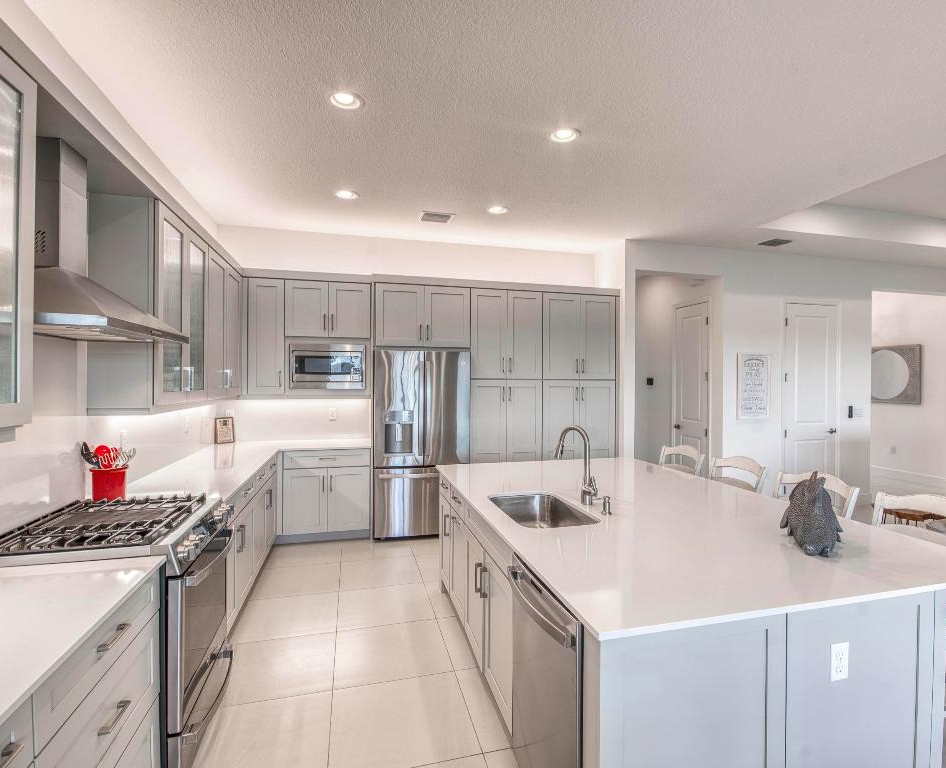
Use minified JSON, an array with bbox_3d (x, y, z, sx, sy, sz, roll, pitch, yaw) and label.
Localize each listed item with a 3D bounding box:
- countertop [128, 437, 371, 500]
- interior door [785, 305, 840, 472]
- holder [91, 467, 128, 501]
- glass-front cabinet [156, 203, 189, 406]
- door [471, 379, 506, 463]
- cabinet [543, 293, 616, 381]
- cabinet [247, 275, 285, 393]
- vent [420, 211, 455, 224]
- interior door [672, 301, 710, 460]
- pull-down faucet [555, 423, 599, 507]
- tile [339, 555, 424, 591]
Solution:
[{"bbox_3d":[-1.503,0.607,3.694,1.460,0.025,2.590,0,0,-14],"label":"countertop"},{"bbox_3d":[4.048,0.283,5.769,0.768,2.443,0.038,0,1,-14],"label":"interior door"},{"bbox_3d":[-1.781,0.498,2.370,0.152,0.165,0.152,0,1,-14],"label":"holder"},{"bbox_3d":[-1.758,-0.387,2.500,0.340,0.980,0.450,0,1,-14],"label":"glass-front cabinet"},{"bbox_3d":[0.161,0.672,4.849,0.378,1.425,0.022,0,1,-14],"label":"door"},{"bbox_3d":[1.056,-0.492,5.358,0.848,0.898,0.610,0,0,-14],"label":"cabinet"},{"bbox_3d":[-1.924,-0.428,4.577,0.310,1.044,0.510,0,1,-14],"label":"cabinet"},{"bbox_3d":[-0.338,-1.534,4.468,0.300,0.020,0.270,0,1,-14],"label":"vent"},{"bbox_3d":[2.680,0.277,5.867,0.035,2.445,0.590,0,1,-14],"label":"interior door"},{"bbox_3d":[0.513,0.405,2.379,0.220,0.386,0.100,0,1,-14],"label":"pull-down faucet"},{"bbox_3d":[-0.746,1.506,3.855,0.620,0.010,0.597,0,0,-14],"label":"tile"}]

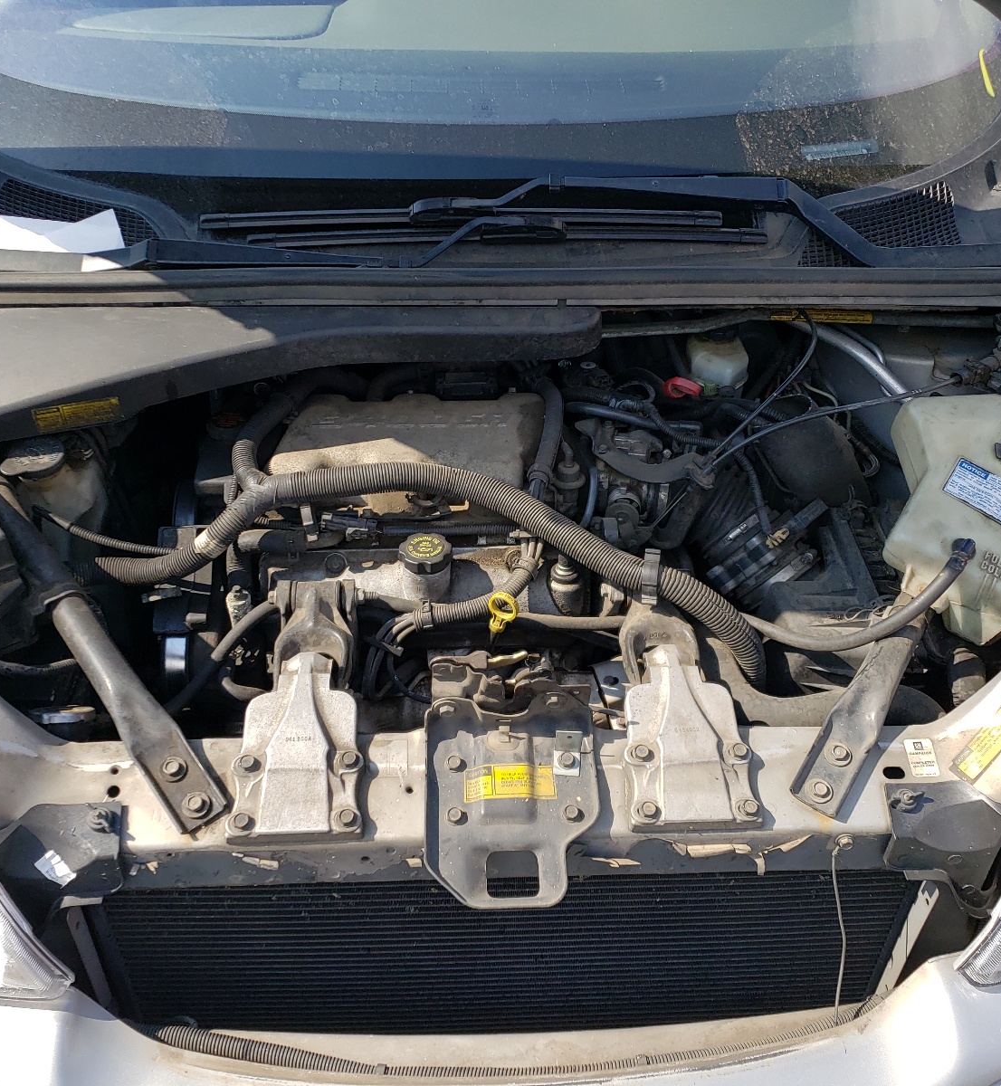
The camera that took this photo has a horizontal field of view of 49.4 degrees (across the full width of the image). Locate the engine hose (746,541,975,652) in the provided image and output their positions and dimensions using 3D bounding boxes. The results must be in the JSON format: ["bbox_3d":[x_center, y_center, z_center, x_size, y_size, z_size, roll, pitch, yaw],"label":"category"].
[{"bbox_3d":[0.357,0.052,1.086,0.225,0.085,0.075,0,41,0],"label":"engine hose"}]

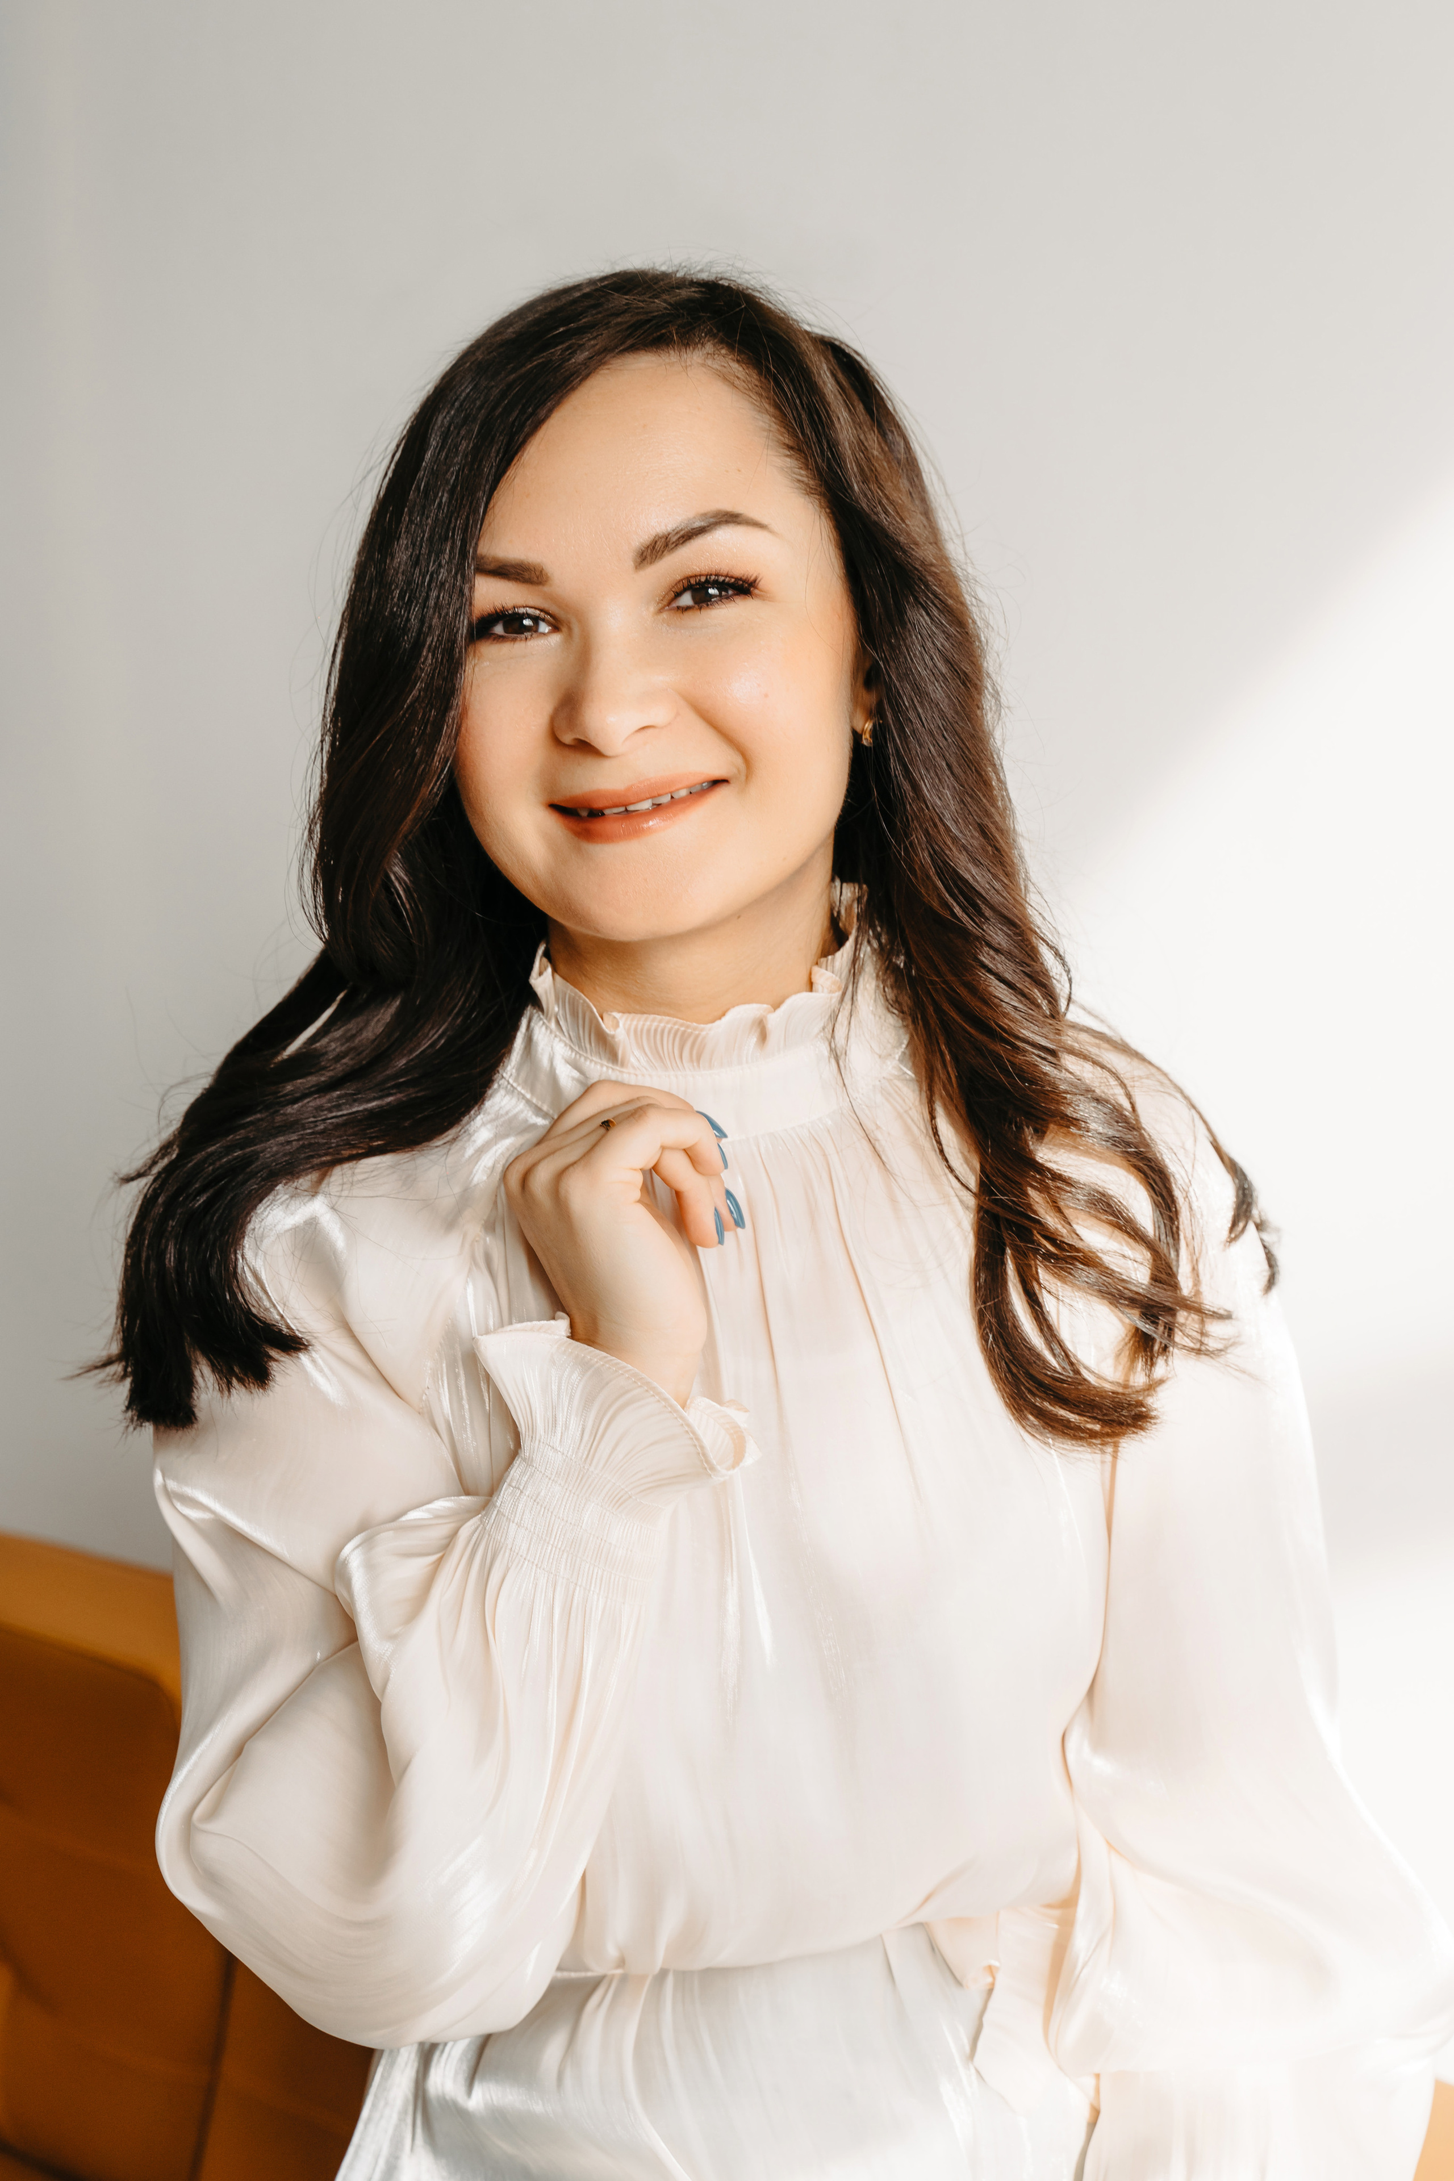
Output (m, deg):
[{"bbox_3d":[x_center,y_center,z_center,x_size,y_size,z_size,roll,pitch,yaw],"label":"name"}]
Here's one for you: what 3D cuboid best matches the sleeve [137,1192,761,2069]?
[{"bbox_3d":[-0.091,0.180,1.015,0.200,0.280,0.190,0,2,0],"label":"sleeve"}]

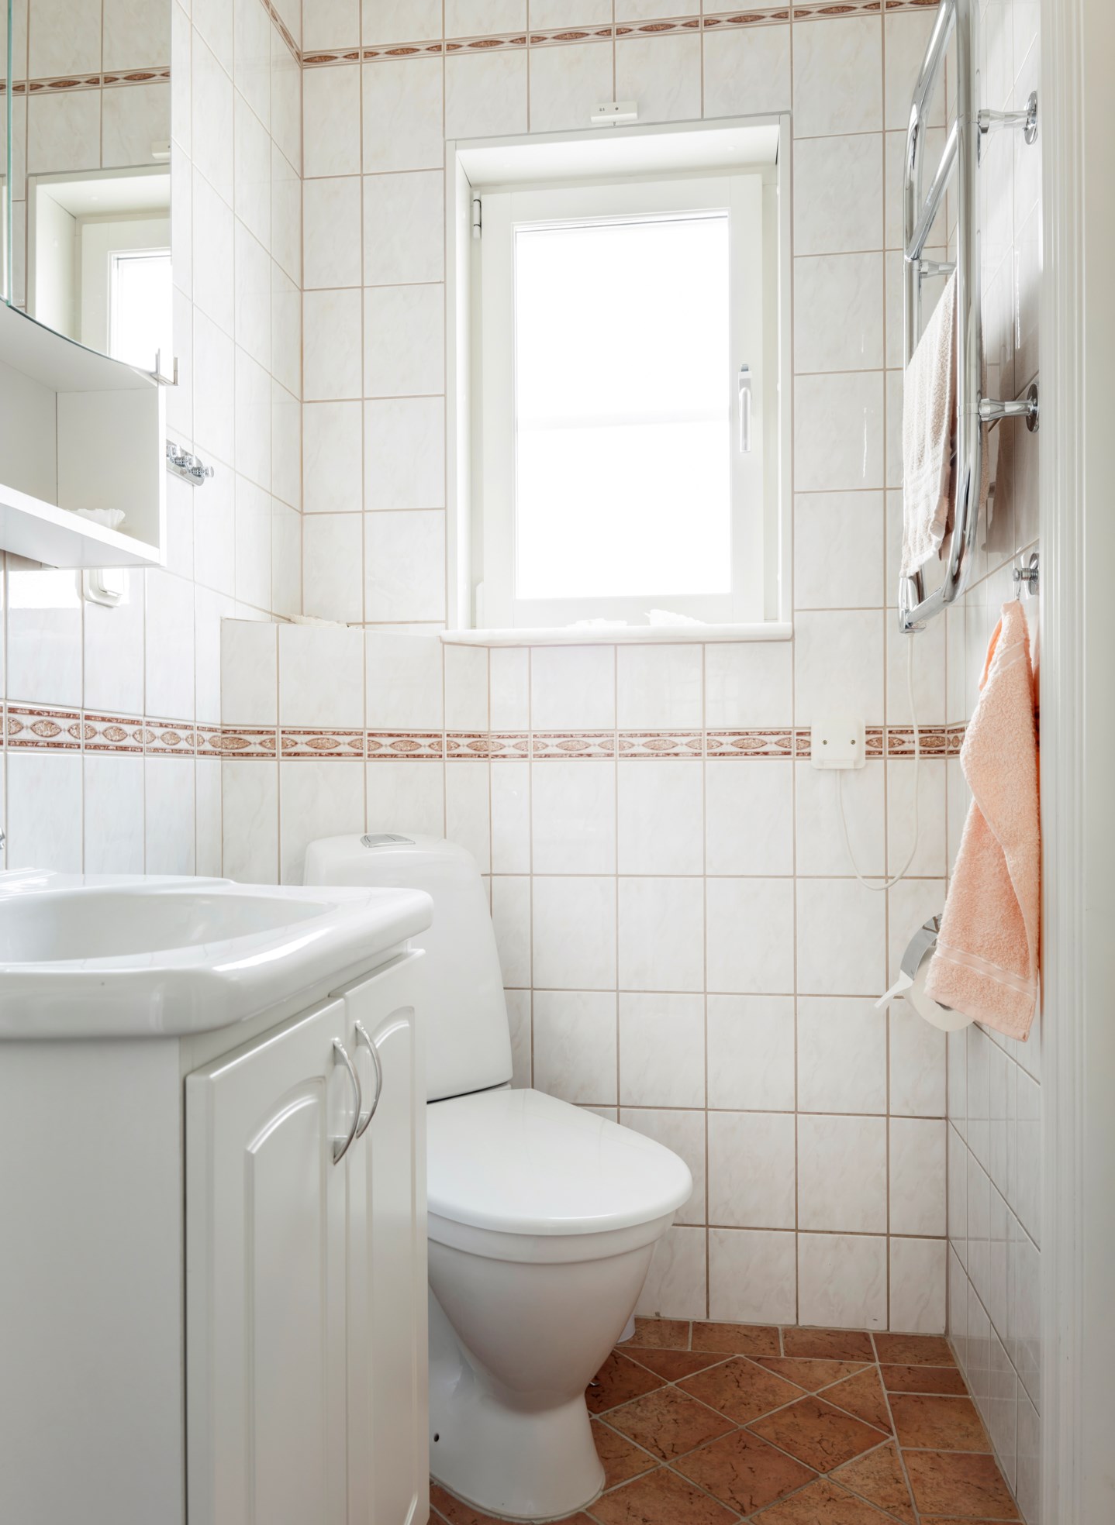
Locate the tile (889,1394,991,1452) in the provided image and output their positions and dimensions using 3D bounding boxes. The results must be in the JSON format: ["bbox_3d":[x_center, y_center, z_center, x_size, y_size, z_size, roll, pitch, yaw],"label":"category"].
[{"bbox_3d":[0.555,0.969,1.629,0.122,0.010,0.139,0,0,8],"label":"tile"}]

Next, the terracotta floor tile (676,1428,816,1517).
[{"bbox_3d":[0.252,0.962,1.507,0.142,0.009,0.142,0,0,-37],"label":"terracotta floor tile"}]

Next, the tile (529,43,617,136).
[{"bbox_3d":[0.024,-1.194,1.976,0.149,0.150,0.010,0,0,8],"label":"tile"}]

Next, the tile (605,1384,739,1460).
[{"bbox_3d":[0.162,0.963,1.619,0.142,0.009,0.142,0,0,-37],"label":"tile"}]

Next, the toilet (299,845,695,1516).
[{"bbox_3d":[-0.092,0.539,1.583,0.384,0.841,0.646,0,0,-37],"label":"toilet"}]

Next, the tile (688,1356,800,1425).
[{"bbox_3d":[0.281,0.962,1.703,0.142,0.009,0.142,0,0,-37],"label":"tile"}]

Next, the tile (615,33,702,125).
[{"bbox_3d":[0.174,-1.186,1.938,0.150,0.147,0.009,0,0,8],"label":"tile"}]

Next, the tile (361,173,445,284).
[{"bbox_3d":[-0.278,-0.964,2.017,0.149,0.200,0.010,0,0,8],"label":"tile"}]

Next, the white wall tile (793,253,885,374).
[{"bbox_3d":[0.476,-0.760,1.892,0.149,0.199,0.009,0,0,8],"label":"white wall tile"}]

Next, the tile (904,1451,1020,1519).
[{"bbox_3d":[0.535,0.969,1.490,0.127,0.010,0.138,0,0,8],"label":"tile"}]

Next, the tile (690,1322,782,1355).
[{"bbox_3d":[0.301,0.976,1.879,0.148,0.010,0.093,0,0,8],"label":"tile"}]

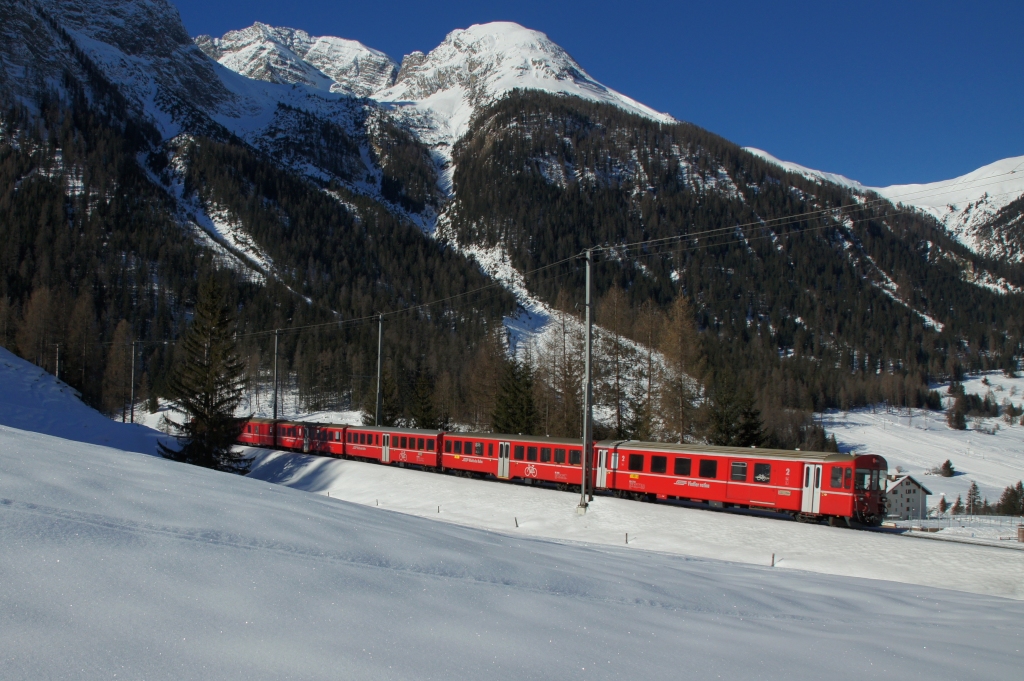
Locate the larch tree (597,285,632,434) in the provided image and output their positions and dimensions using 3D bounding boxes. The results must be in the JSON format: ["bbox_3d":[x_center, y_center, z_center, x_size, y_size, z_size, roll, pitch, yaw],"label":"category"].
[{"bbox_3d":[12.819,3.468,88.000,4.800,21.060,4.800,1,-2,0],"label":"larch tree"}]

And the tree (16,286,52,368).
[{"bbox_3d":[-98.793,1.862,147.000,6.800,25.660,6.800,1,-2,0],"label":"tree"}]

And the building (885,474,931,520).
[{"bbox_3d":[117.967,47.142,213.000,15.500,13.640,14.000,1,-2,-18],"label":"building"}]

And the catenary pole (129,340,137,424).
[{"bbox_3d":[-72.051,8.265,135.000,0.600,16.150,0.600,3,-3,-43],"label":"catenary pole"}]

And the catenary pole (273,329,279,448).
[{"bbox_3d":[-31.555,6.418,95.000,0.600,15.780,0.600,3,-3,-43],"label":"catenary pole"}]

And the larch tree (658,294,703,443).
[{"bbox_3d":[20.870,3.963,88.000,5.600,20.060,5.600,1,-2,0],"label":"larch tree"}]

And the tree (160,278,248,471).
[{"bbox_3d":[-30.958,3.597,72.000,8.600,19.960,8.600,1,-2,0],"label":"tree"}]

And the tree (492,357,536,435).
[{"bbox_3d":[0.281,7.150,80.000,5.000,10.700,5.000,1,-2,0],"label":"tree"}]

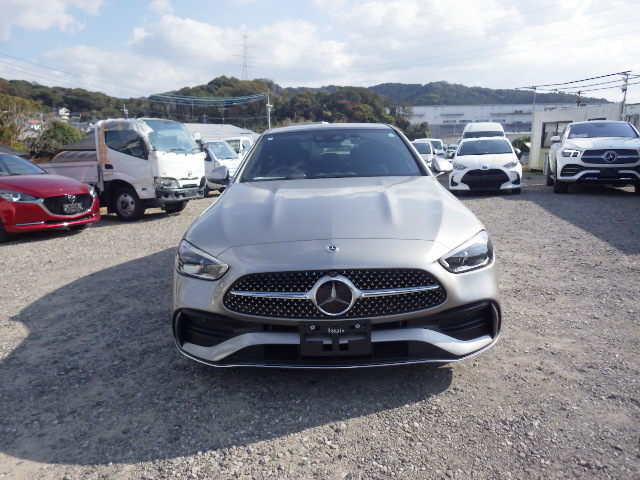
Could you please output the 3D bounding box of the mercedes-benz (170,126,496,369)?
[{"bbox_3d":[0.115,-0.360,4.450,1.820,1.440,4.760,-1,11,1],"label":"mercedes-benz"}]

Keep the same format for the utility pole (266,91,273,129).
[{"bbox_3d":[-7.557,-18.098,70.000,0.800,10.000,0.500,-2,11,0],"label":"utility pole"}]

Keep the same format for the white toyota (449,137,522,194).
[{"bbox_3d":[4.575,-2.126,12.893,1.695,1.500,3.940,2,12,18],"label":"white toyota"}]

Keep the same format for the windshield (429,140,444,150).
[{"bbox_3d":[6.300,-5.316,26.000,1.350,0.500,0.420,0,11,8],"label":"windshield"}]

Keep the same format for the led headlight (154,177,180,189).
[{"bbox_3d":[-3.065,-1.137,9.155,0.260,0.240,0.500,3,12,23],"label":"led headlight"}]

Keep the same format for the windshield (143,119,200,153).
[{"bbox_3d":[-3.015,-2.115,9.543,0.450,0.650,1.480,3,12,23],"label":"windshield"}]

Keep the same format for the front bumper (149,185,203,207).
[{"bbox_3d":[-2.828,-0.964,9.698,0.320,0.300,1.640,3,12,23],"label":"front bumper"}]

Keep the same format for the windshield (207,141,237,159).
[{"bbox_3d":[-2.968,-2.711,14.000,0.420,0.520,1.300,2,12,20],"label":"windshield"}]

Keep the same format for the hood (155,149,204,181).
[{"bbox_3d":[-2.874,-1.559,9.595,0.320,0.530,1.520,3,12,23],"label":"hood"}]

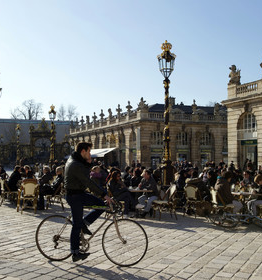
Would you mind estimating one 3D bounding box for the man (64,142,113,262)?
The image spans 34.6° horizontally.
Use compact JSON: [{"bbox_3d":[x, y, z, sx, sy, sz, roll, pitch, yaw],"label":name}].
[{"bbox_3d":[-0.600,0.880,5.980,0.720,1.690,0.500,-1,-3,17],"label":"man"}]

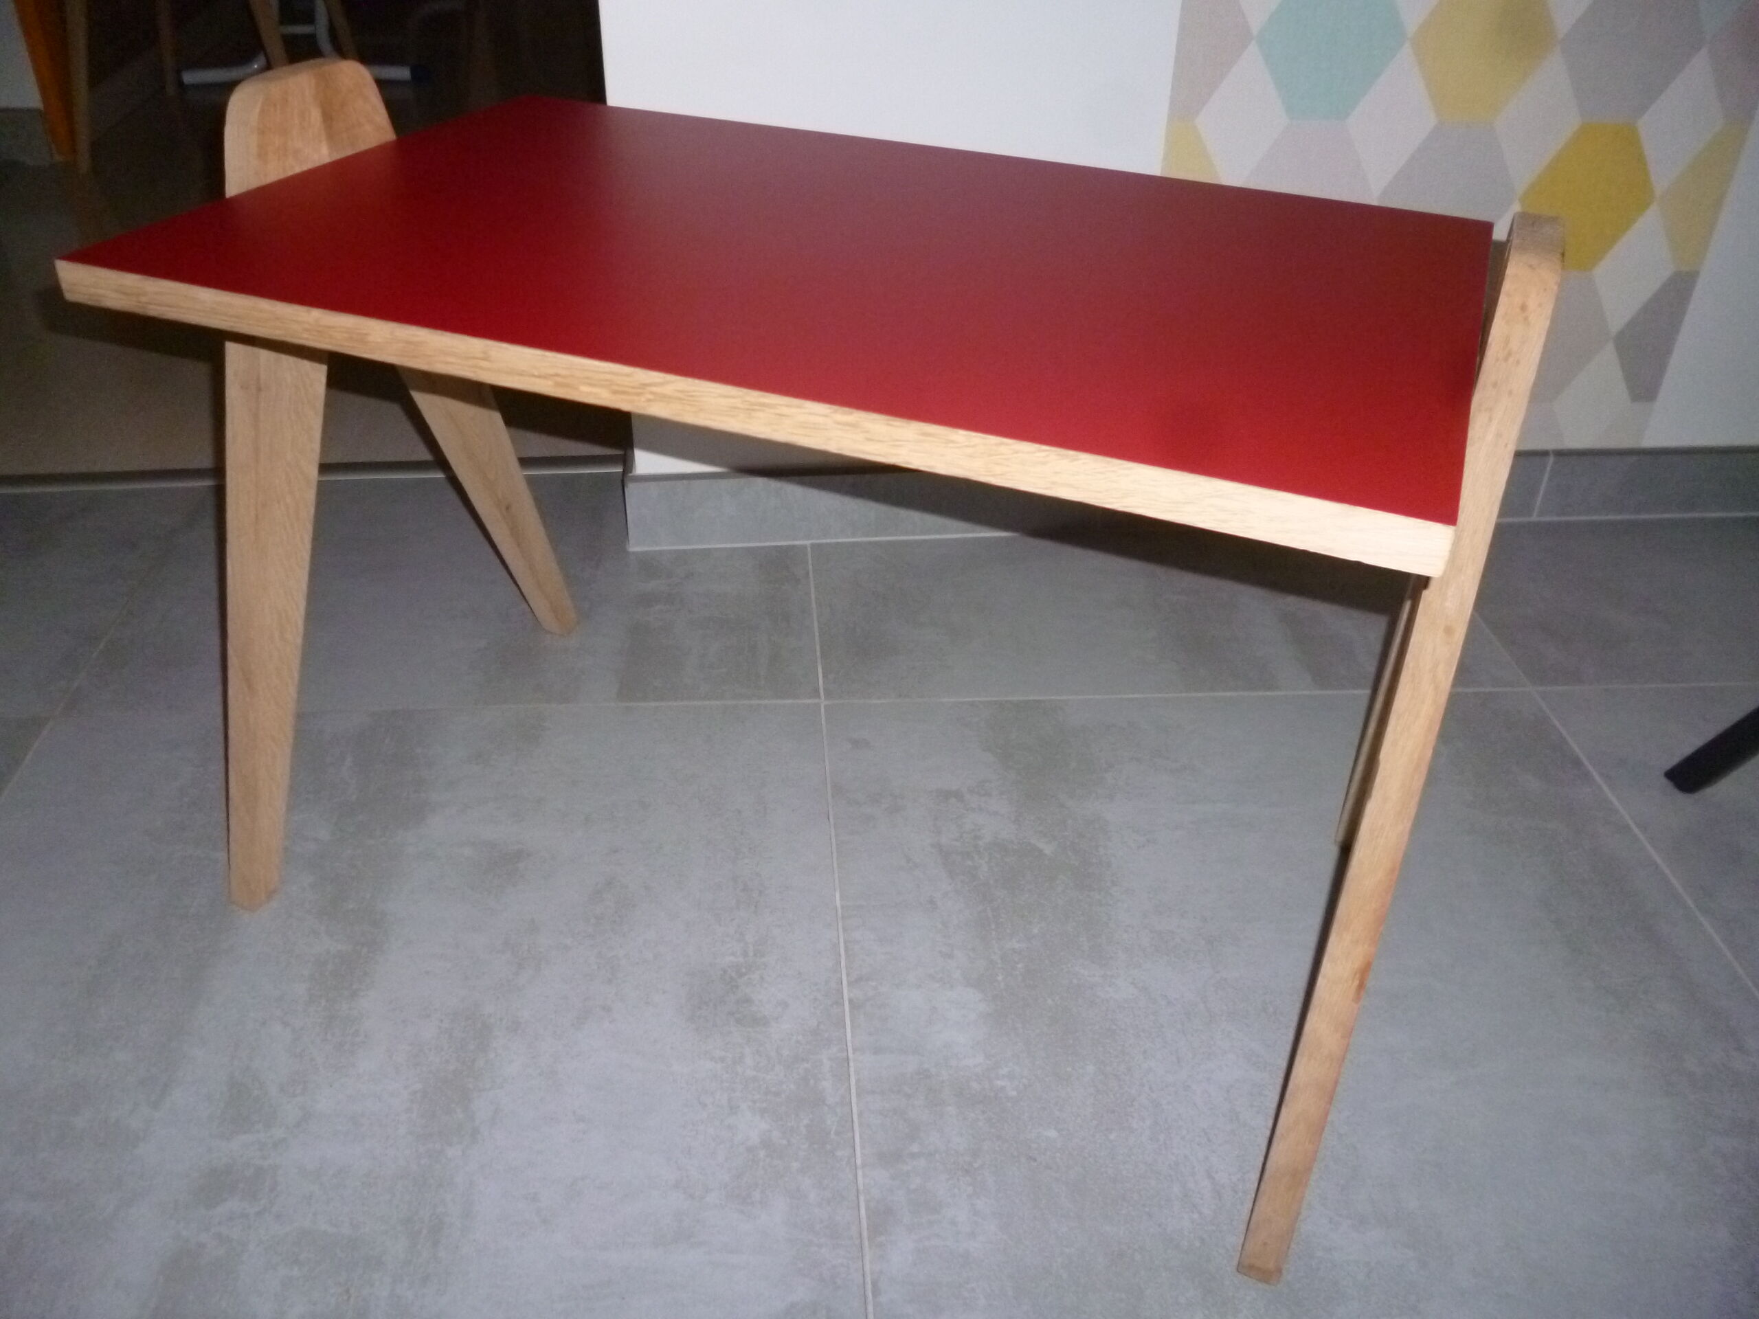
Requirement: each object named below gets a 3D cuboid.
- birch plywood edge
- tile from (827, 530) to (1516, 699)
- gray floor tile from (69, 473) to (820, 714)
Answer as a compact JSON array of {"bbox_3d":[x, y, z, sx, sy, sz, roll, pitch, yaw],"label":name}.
[{"bbox_3d":[-0.092,-0.116,0.607,0.643,0.020,0.020,14,35,16],"label":"birch plywood edge"},{"bbox_3d":[0.242,-0.044,1.299,0.600,0.010,0.272,-1,35,-5],"label":"tile"},{"bbox_3d":[-0.360,-0.069,1.298,0.600,0.010,0.393,-1,35,-5],"label":"gray floor tile"}]

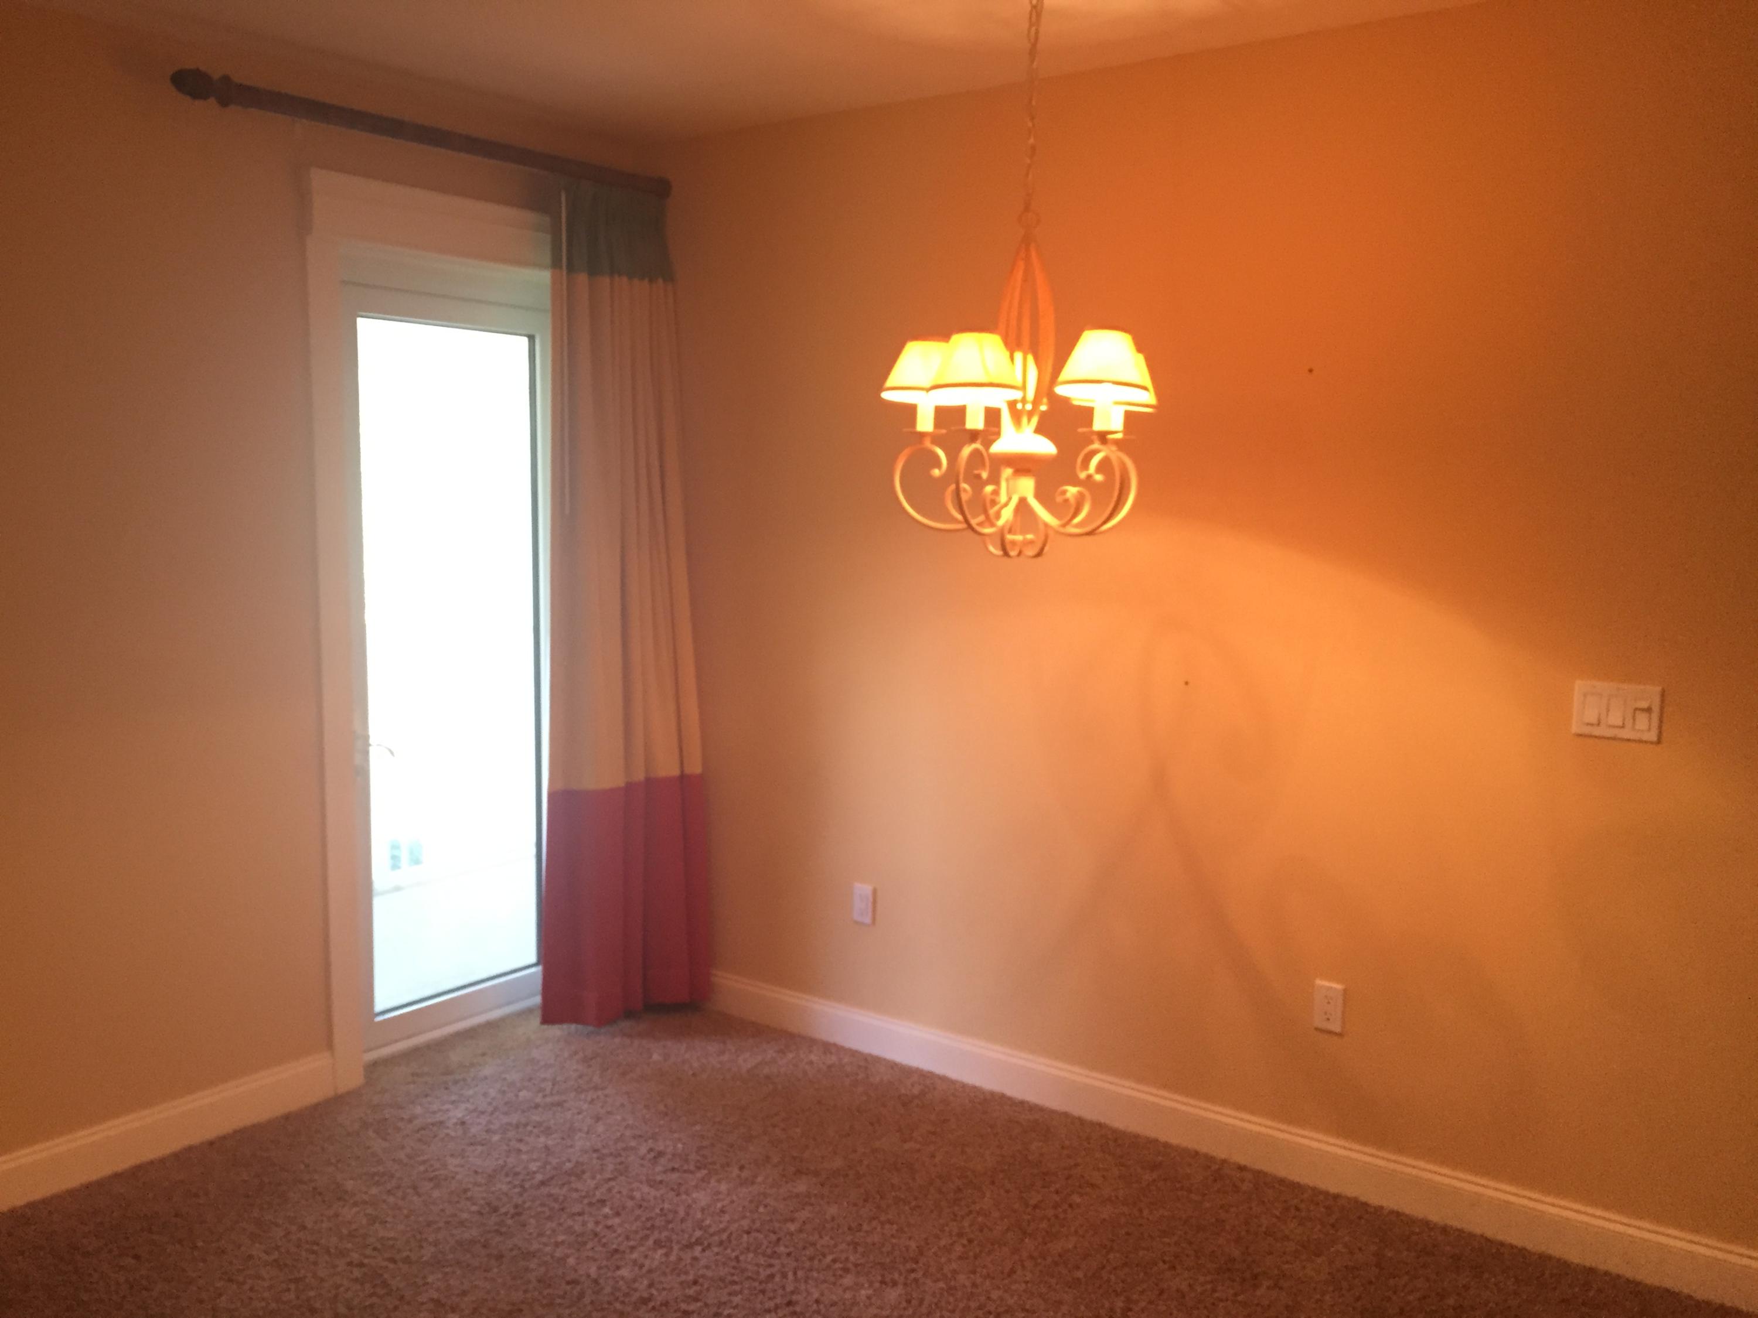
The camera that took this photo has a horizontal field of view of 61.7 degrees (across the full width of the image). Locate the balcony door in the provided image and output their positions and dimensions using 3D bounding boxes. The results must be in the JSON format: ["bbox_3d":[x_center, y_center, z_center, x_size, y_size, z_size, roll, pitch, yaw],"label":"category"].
[{"bbox_3d":[-1.230,0.019,4.260,0.060,2.120,0.810,5,8,36],"label":"balcony door"}]

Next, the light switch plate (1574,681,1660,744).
[{"bbox_3d":[1.507,0.108,3.002,0.163,0.114,0.013,5,8,36],"label":"light switch plate"}]

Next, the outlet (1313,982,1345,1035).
[{"bbox_3d":[1.045,0.808,3.415,0.071,0.116,0.012,5,8,36],"label":"outlet"}]

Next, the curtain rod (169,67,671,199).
[{"bbox_3d":[-1.094,-1.341,3.824,0.085,0.075,1.530,5,8,36],"label":"curtain rod"}]

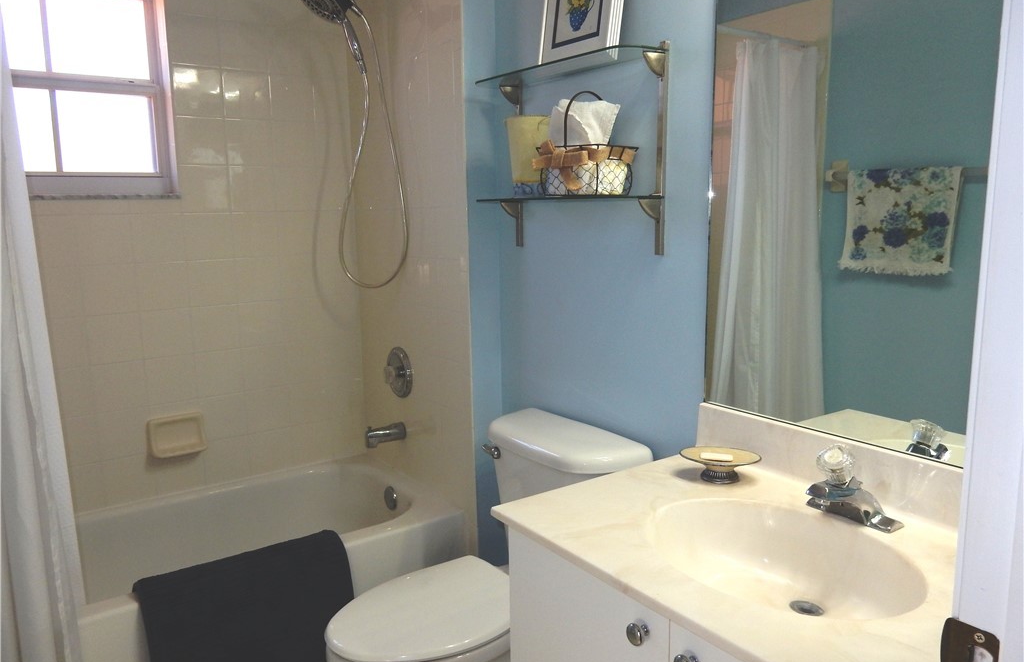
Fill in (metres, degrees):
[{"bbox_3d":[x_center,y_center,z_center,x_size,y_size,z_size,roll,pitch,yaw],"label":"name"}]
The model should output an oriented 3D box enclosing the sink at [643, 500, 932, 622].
[{"bbox_3d":[0.411,0.412,1.172,0.359,0.144,0.434,-7,11,-35],"label":"sink"}]

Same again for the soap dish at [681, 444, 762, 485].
[{"bbox_3d":[0.414,0.269,1.467,0.146,0.047,0.112,2,10,20],"label":"soap dish"}]

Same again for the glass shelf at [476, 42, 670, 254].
[{"bbox_3d":[0.123,-0.433,1.856,0.137,0.469,0.589,-7,11,-35],"label":"glass shelf"}]

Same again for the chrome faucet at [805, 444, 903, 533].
[{"bbox_3d":[0.556,0.256,1.250,0.142,0.138,0.153,-7,11,-35],"label":"chrome faucet"}]

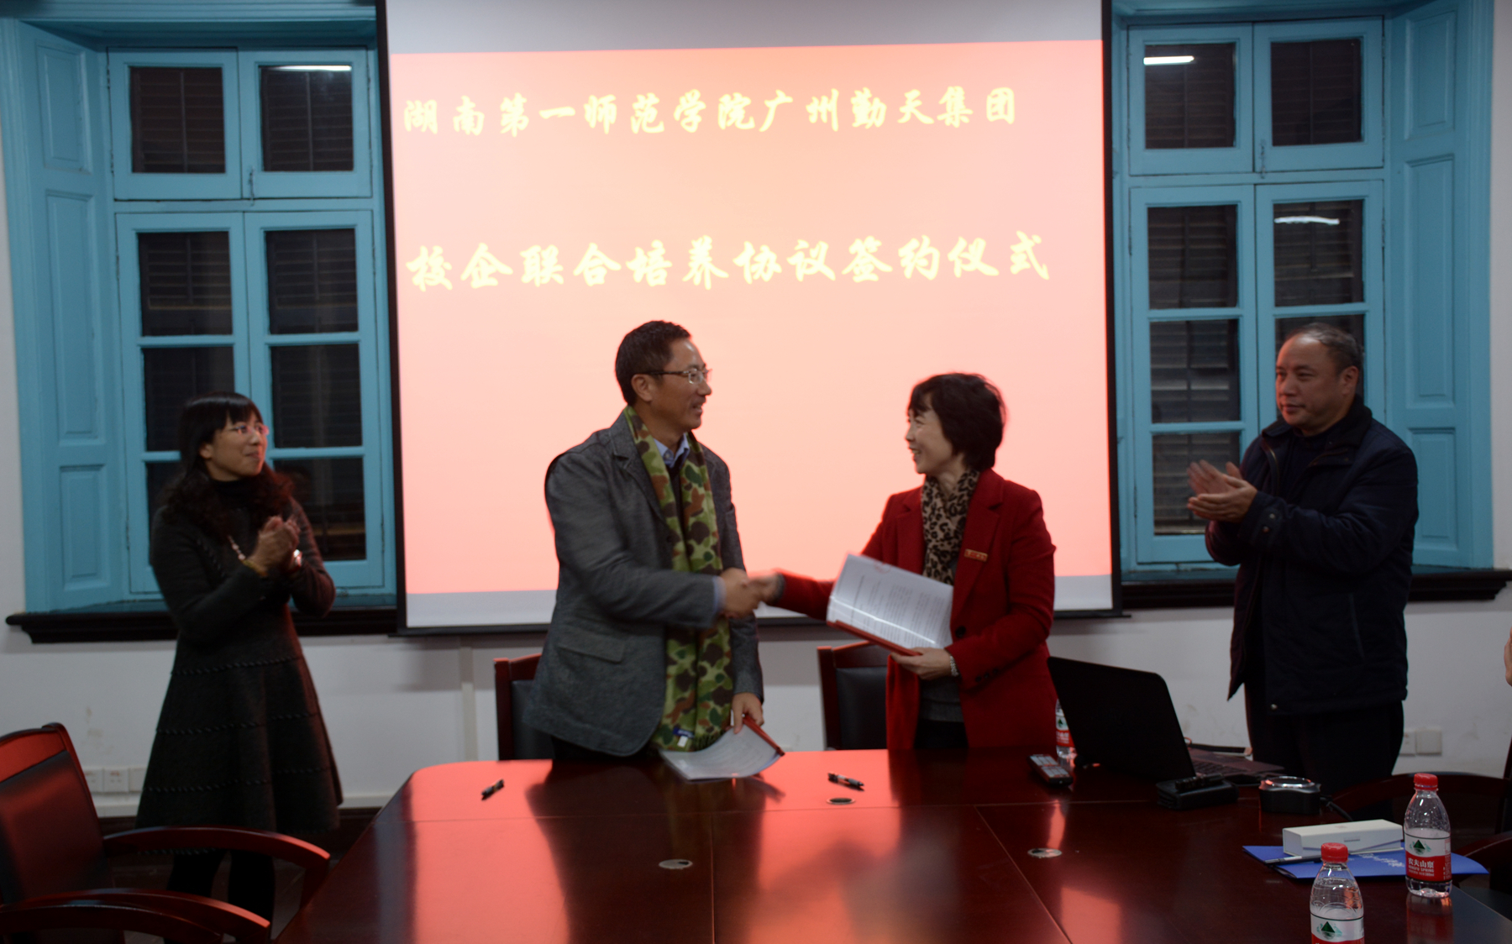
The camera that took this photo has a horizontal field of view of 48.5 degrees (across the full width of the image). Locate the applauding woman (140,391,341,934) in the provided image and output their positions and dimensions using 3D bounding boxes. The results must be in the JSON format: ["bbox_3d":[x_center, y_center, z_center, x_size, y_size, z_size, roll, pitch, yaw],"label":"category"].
[{"bbox_3d":[-1.304,0.584,4.250,0.500,1.560,0.440,-3,3,-41],"label":"applauding woman"}]

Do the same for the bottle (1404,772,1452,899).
[{"bbox_3d":[1.000,0.541,2.500,0.064,0.174,0.064,-1,2,-1],"label":"bottle"}]

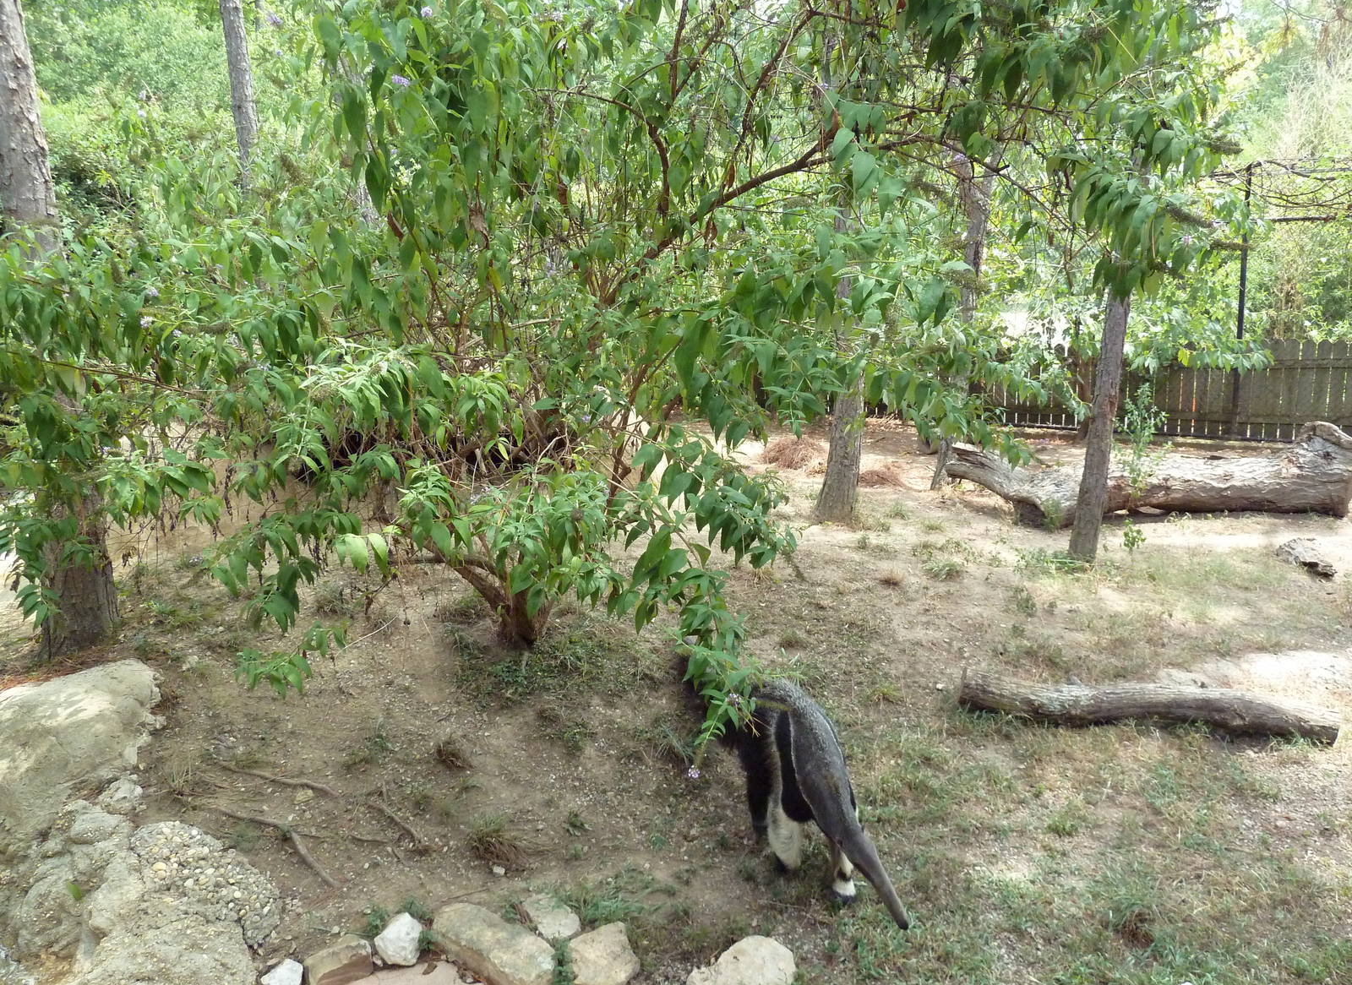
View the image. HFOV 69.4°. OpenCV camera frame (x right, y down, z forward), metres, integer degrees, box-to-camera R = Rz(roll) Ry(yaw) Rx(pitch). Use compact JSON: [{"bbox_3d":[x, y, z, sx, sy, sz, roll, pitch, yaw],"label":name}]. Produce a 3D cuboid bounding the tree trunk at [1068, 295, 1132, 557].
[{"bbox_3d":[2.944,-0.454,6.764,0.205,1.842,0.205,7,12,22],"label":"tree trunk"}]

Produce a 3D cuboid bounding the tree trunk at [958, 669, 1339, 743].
[{"bbox_3d":[1.936,0.907,4.104,1.428,0.155,0.200,2,11,21],"label":"tree trunk"}]

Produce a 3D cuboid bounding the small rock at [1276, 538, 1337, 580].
[{"bbox_3d":[4.114,0.431,6.370,0.330,0.160,0.360,1,10,17],"label":"small rock"}]

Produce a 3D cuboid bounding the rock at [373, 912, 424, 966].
[{"bbox_3d":[-0.778,1.254,2.743,0.125,0.105,0.115,-4,10,-11],"label":"rock"}]

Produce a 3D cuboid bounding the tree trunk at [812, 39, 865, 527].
[{"bbox_3d":[1.377,-1.727,8.316,0.360,3.900,0.360,-2,10,0],"label":"tree trunk"}]

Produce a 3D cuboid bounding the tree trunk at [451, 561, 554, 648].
[{"bbox_3d":[-0.958,0.622,5.402,0.480,0.400,0.320,-3,10,-9],"label":"tree trunk"}]

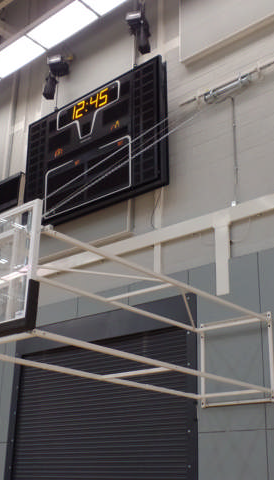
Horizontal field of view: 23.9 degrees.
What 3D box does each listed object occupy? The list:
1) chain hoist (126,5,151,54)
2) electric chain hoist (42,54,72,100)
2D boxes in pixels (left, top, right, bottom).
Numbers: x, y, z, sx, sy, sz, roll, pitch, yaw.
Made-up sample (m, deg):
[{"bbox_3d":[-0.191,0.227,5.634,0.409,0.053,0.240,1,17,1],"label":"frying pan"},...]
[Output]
[{"bbox_3d":[0.017,-3.552,10.891,0.320,0.750,0.320,-17,-28,39],"label":"chain hoist"},{"bbox_3d":[-1.510,-3.054,12.165,0.360,0.700,0.360,-17,-28,39],"label":"electric chain hoist"}]

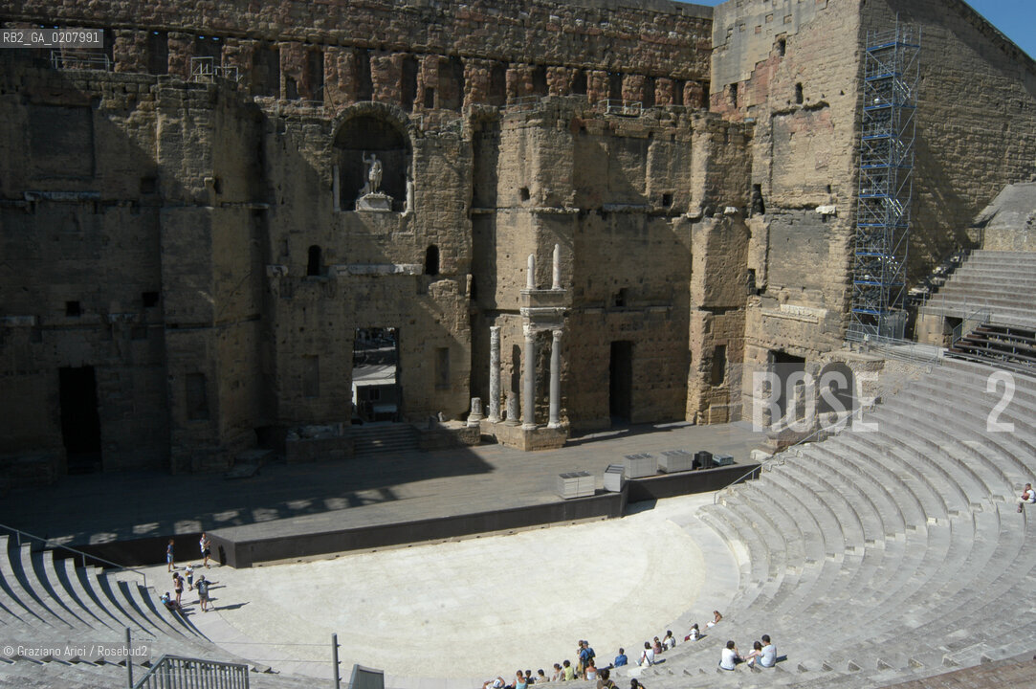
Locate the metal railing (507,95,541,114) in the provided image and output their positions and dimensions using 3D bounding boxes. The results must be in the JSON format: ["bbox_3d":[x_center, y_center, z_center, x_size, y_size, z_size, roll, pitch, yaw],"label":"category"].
[{"bbox_3d":[0.461,-17.809,57.577,2.955,1.133,0.197,4,8,26],"label":"metal railing"}]

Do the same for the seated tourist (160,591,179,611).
[{"bbox_3d":[-15.324,11.272,34.069,0.800,0.880,0.550,-5,10,-36],"label":"seated tourist"}]

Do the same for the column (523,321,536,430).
[{"bbox_3d":[0.837,2.357,56.624,1.005,7.827,1.005,0,8,0],"label":"column"}]

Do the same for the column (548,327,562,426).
[{"bbox_3d":[2.718,2.538,57.282,1.005,7.314,1.005,0,8,0],"label":"column"}]

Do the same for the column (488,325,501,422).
[{"bbox_3d":[-1.773,2.274,58.742,0.965,7.343,0.965,0,8,0],"label":"column"}]

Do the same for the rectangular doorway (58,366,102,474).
[{"bbox_3d":[-28.278,4.908,50.159,2.069,6.853,0.788,-3,8,-23],"label":"rectangular doorway"}]

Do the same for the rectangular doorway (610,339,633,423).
[{"bbox_3d":[8.345,3.165,63.779,2.100,7.000,0.900,-2,8,-22],"label":"rectangular doorway"}]

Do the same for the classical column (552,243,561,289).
[{"bbox_3d":[2.685,-5.542,55.152,0.570,3.300,0.570,1,8,0],"label":"classical column"}]

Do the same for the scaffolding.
[{"bbox_3d":[25.149,-10.984,53.021,2.150,20.900,2.400,-2,8,-22],"label":"scaffolding"}]

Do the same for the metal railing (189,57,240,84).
[{"bbox_3d":[-19.433,-17.502,49.746,3.152,1.625,0.492,1,8,4],"label":"metal railing"}]

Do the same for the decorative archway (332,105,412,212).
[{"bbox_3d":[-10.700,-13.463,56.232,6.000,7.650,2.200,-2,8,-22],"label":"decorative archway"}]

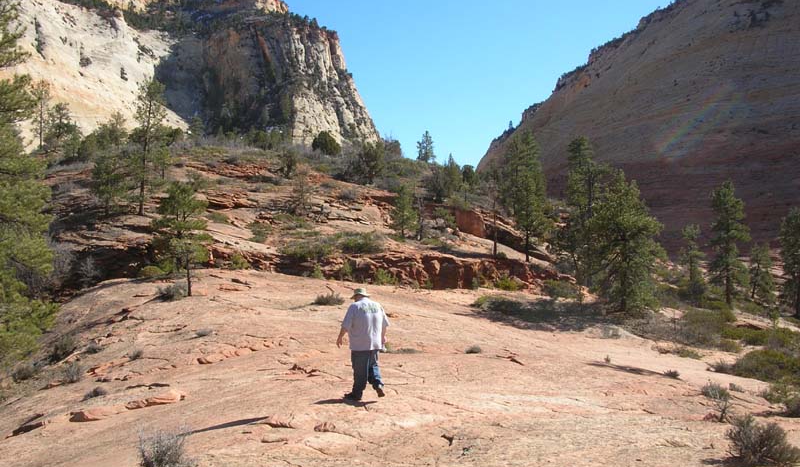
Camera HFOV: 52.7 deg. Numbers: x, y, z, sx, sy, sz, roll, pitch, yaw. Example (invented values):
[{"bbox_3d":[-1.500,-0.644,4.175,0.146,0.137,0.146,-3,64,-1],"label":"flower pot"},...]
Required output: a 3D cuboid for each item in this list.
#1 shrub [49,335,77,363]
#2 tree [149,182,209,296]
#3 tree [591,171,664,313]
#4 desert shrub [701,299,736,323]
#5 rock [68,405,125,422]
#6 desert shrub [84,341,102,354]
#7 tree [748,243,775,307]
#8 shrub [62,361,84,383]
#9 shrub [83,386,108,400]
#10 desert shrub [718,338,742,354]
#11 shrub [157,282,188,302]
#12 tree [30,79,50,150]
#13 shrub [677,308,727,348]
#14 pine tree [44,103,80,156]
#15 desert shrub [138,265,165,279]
[{"bbox_3d":[-8.141,2.774,19.500,0.662,0.669,0.596,1,-3,-23],"label":"shrub"},{"bbox_3d":[-7.331,0.200,27.000,2.004,3.808,1.844,0,-2,0],"label":"tree"},{"bbox_3d":[9.287,0.327,33.000,2.960,5.739,2.960,-1,-3,16],"label":"tree"},{"bbox_3d":[14.578,3.524,37.000,1.598,1.076,1.565,0,-3,0],"label":"desert shrub"},{"bbox_3d":[-4.280,2.538,11.400,0.790,0.203,0.474,0,-2,0],"label":"rock"},{"bbox_3d":[-6.635,2.468,17.500,0.378,0.297,0.370,0,-3,0],"label":"desert shrub"},{"bbox_3d":[22.359,2.536,50.000,1.576,3.919,1.576,-1,-3,24],"label":"tree"},{"bbox_3d":[-6.664,2.817,16.500,0.449,0.449,0.413,0,-2,0],"label":"shrub"},{"bbox_3d":[-4.821,2.533,12.800,0.399,0.217,0.391,0,-3,0],"label":"shrub"},{"bbox_3d":[9.812,3.355,24.000,0.698,0.470,0.628,-1,-3,22],"label":"desert shrub"},{"bbox_3d":[-7.425,1.934,26.500,0.964,0.649,0.867,1,-3,-16],"label":"shrub"},{"bbox_3d":[-32.019,-10.599,72.000,1.781,6.413,1.639,0,-2,0],"label":"tree"},{"bbox_3d":[9.697,3.055,26.000,1.576,1.274,1.418,-1,-3,20],"label":"shrub"},{"bbox_3d":[-30.059,-9.263,72.000,3.110,4.713,3.206,0,-3,0],"label":"pine tree"},{"bbox_3d":[-9.837,1.504,32.000,1.029,0.610,0.875,0,-2,0],"label":"desert shrub"}]

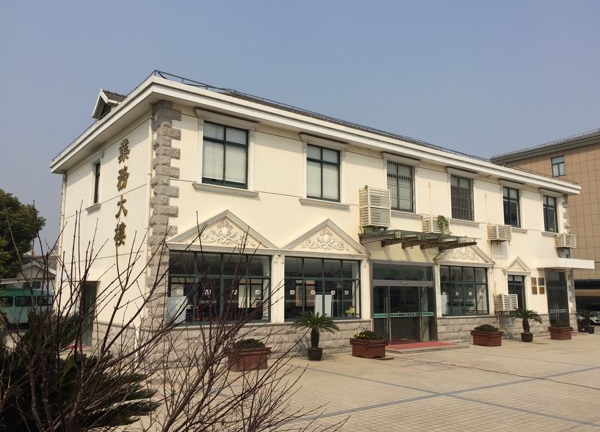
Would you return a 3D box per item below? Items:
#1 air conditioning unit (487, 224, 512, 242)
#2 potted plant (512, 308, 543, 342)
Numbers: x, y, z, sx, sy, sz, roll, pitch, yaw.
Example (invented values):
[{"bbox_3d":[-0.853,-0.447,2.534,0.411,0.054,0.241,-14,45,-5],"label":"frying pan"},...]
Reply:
[{"bbox_3d":[9.360,0.848,23.485,1.180,0.710,0.480,6,-10,-37],"label":"air conditioning unit"},{"bbox_3d":[8.891,4.197,19.535,1.120,1.330,1.120,7,-11,-35],"label":"potted plant"}]

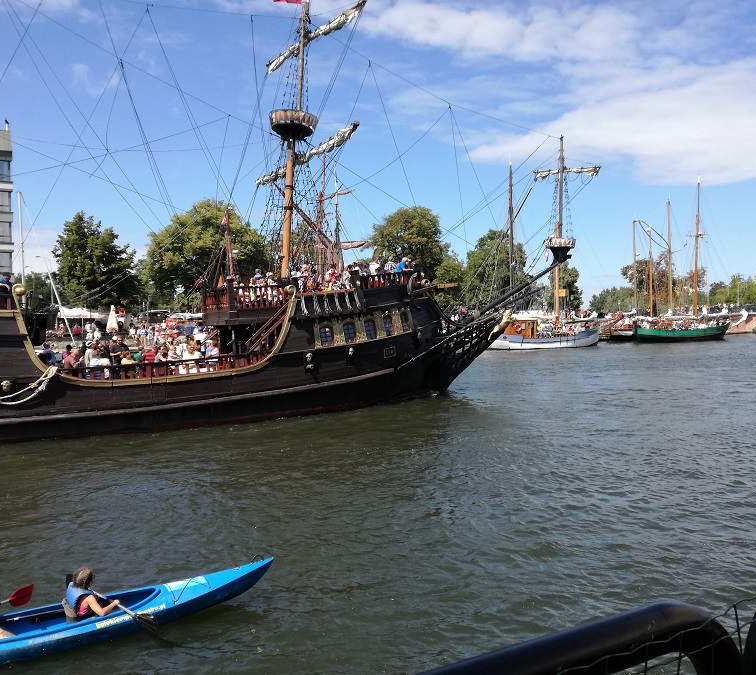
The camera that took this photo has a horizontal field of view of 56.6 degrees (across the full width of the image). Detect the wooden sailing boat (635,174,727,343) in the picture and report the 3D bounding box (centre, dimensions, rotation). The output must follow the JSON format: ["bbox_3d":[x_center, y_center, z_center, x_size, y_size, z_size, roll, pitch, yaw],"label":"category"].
[{"bbox_3d":[36.936,-9.433,86.000,15.000,20.000,4.300,-1,2,-30],"label":"wooden sailing boat"}]

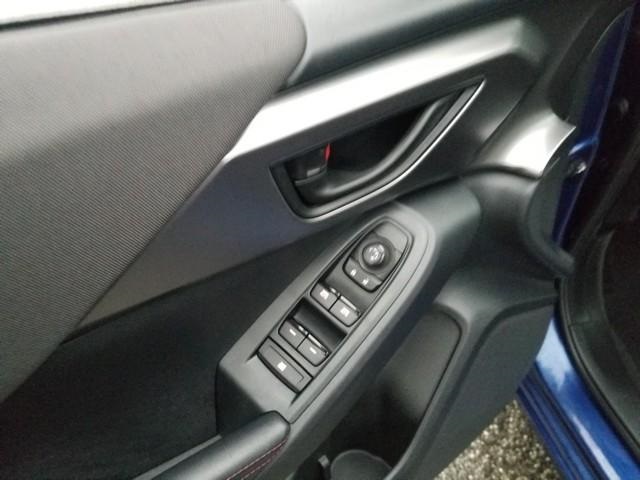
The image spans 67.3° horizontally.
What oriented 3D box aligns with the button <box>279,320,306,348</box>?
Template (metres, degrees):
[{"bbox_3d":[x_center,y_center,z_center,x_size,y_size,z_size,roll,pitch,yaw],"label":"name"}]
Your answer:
[{"bbox_3d":[-0.024,0.084,0.431,0.025,0.010,0.016,37,76,28],"label":"button"}]

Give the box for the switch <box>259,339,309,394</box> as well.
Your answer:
[{"bbox_3d":[-0.031,0.110,0.421,0.054,0.010,0.018,37,76,28],"label":"switch"}]

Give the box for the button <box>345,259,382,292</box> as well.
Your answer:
[{"bbox_3d":[0.040,0.033,0.442,0.037,0.010,0.014,37,76,28],"label":"button"}]

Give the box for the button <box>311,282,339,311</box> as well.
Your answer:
[{"bbox_3d":[0.005,0.053,0.441,0.025,0.010,0.016,37,76,28],"label":"button"}]

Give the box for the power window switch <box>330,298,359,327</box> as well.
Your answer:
[{"bbox_3d":[0.022,0.065,0.429,0.025,0.010,0.016,37,76,28],"label":"power window switch"}]

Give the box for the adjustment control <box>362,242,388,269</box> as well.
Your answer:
[{"bbox_3d":[0.050,0.015,0.443,0.022,0.015,0.022,-6,61,11],"label":"adjustment control"}]

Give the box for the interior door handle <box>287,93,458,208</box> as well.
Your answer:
[{"bbox_3d":[0.048,-0.080,0.430,0.165,0.052,0.038,-25,39,-24],"label":"interior door handle"}]

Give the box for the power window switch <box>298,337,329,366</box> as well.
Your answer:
[{"bbox_3d":[-0.006,0.097,0.420,0.025,0.010,0.016,37,76,28],"label":"power window switch"}]

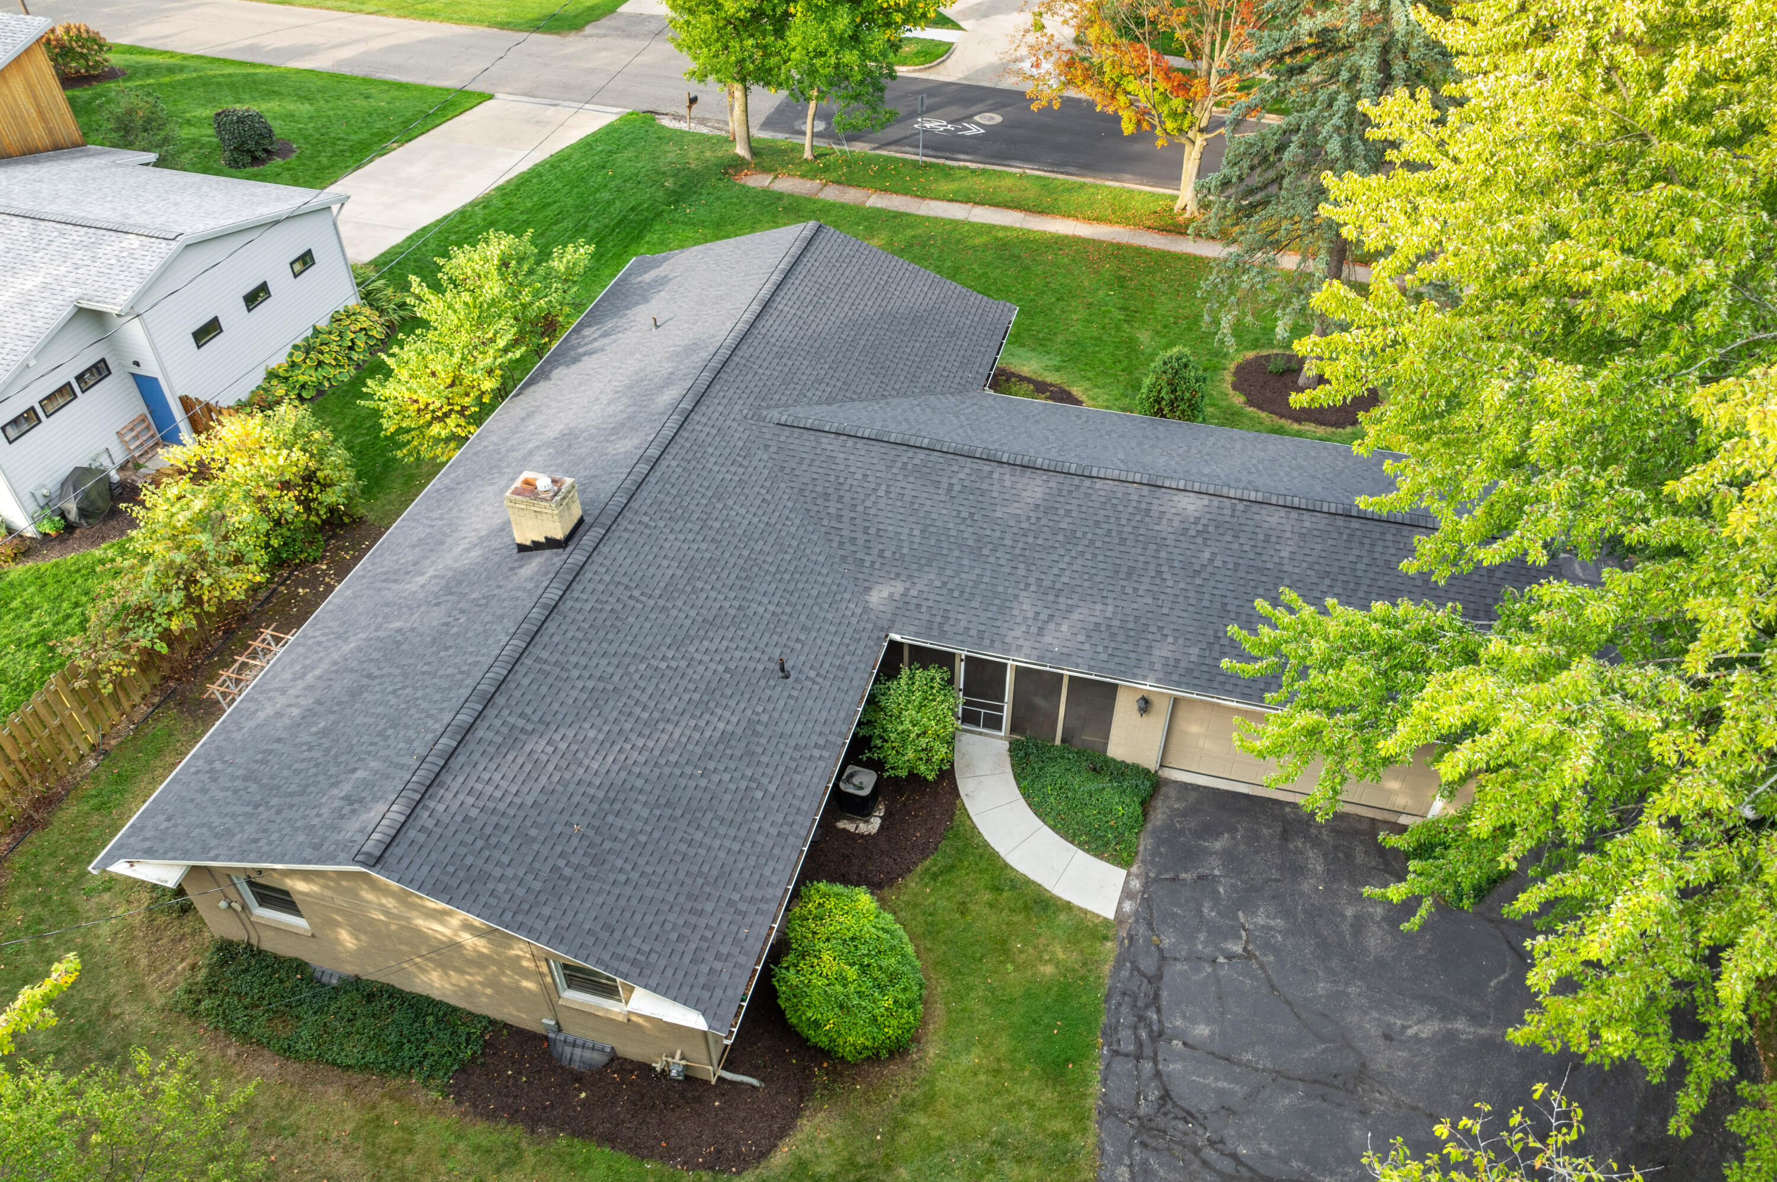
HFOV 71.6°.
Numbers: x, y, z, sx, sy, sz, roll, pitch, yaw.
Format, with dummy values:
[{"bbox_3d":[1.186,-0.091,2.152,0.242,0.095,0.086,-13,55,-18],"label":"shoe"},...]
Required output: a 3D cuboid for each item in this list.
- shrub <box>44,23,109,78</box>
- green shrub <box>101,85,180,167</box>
[{"bbox_3d":[-32.549,-21.662,49.376,2.200,2.000,2.200,11,43,11],"label":"shrub"},{"bbox_3d":[-26.074,-16.165,43.132,2.100,2.350,2.100,11,43,11],"label":"green shrub"}]

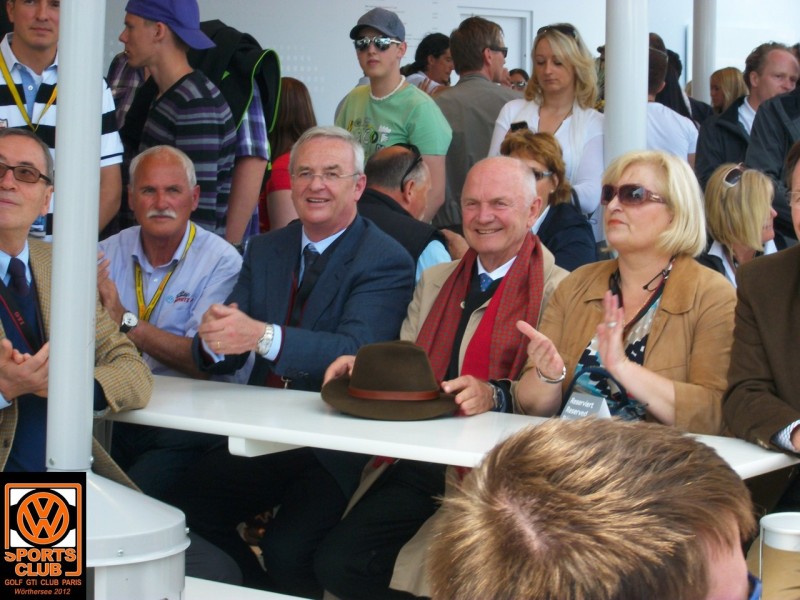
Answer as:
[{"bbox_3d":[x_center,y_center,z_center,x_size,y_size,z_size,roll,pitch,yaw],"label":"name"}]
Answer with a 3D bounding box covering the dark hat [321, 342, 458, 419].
[{"bbox_3d":[-0.017,0.170,5.190,0.295,0.135,0.310,4,9,15],"label":"dark hat"}]

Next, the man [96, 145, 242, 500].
[{"bbox_3d":[-0.661,0.273,5.775,0.540,1.280,0.760,5,9,22],"label":"man"}]

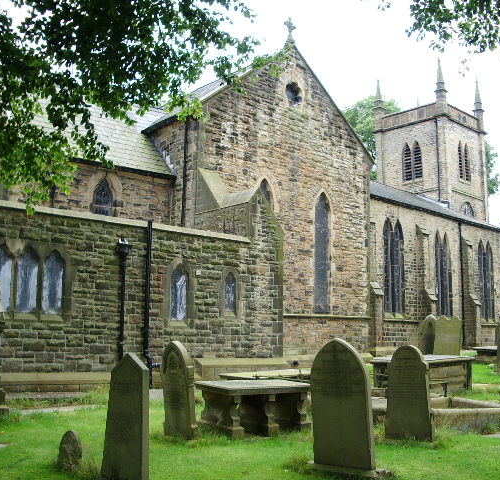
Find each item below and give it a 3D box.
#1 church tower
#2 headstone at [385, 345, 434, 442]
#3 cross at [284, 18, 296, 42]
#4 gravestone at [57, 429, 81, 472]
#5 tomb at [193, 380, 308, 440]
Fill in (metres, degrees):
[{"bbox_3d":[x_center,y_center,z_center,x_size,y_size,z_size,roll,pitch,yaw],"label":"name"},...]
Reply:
[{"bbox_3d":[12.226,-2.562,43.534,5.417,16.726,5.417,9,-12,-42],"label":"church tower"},{"bbox_3d":[2.312,2.201,9.401,0.720,1.350,0.110,-7,-12,41],"label":"headstone"},{"bbox_3d":[1.500,-7.764,23.932,0.628,0.969,0.170,9,-12,-42],"label":"cross"},{"bbox_3d":[-2.009,2.346,7.272,0.300,0.410,0.110,-7,-12,39],"label":"gravestone"},{"bbox_3d":[0.052,2.568,9.903,1.550,0.710,0.910,8,-12,-39],"label":"tomb"}]

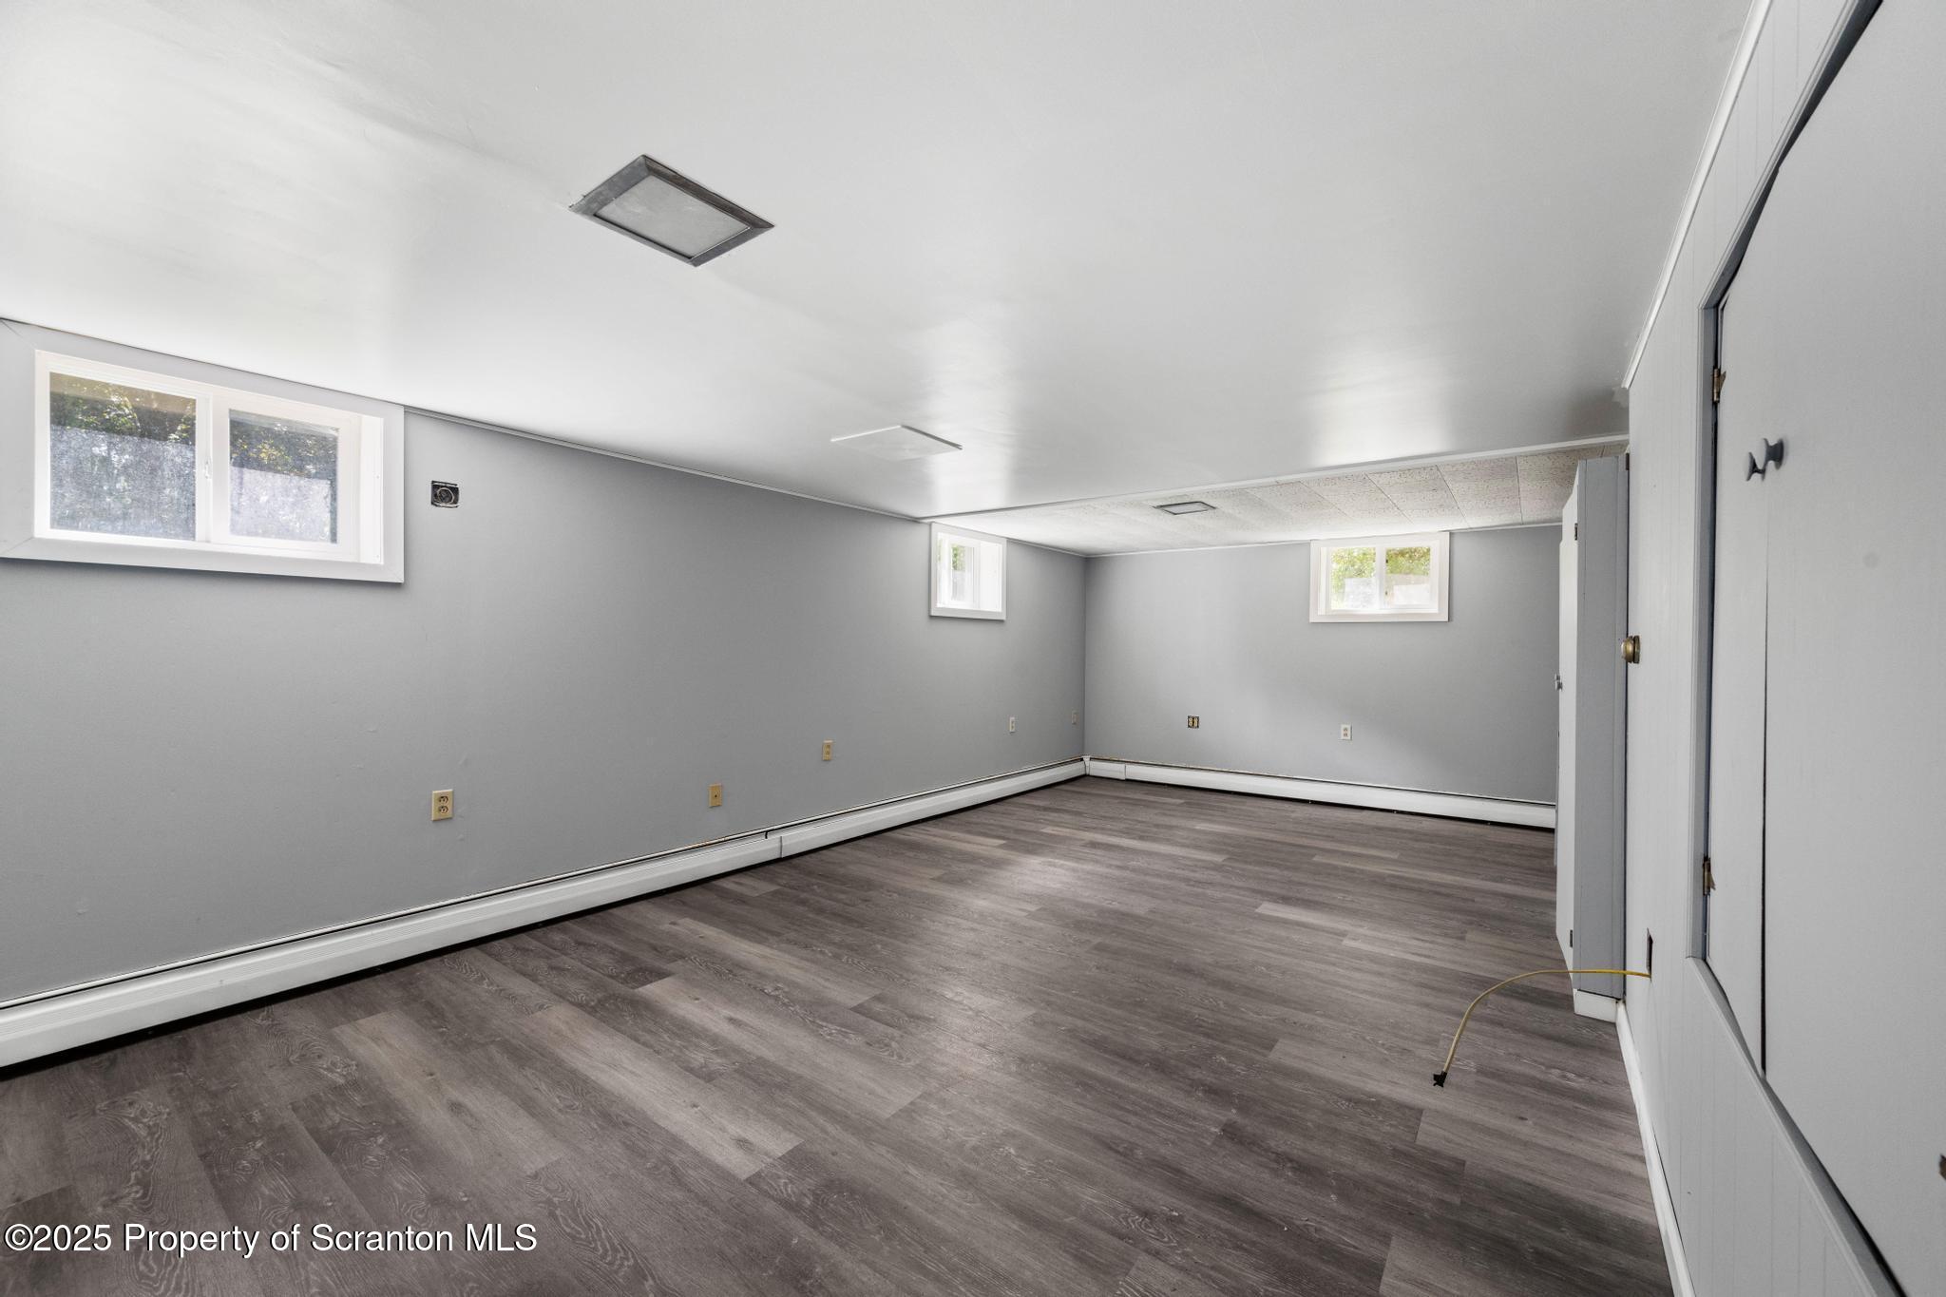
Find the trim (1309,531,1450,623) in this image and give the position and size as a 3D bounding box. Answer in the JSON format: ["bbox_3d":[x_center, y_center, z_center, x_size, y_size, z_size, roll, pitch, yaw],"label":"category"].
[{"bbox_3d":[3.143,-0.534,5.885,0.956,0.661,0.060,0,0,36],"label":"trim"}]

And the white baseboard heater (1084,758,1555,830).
[{"bbox_3d":[2.541,1.154,6.261,3.595,0.181,0.072,0,0,36],"label":"white baseboard heater"}]

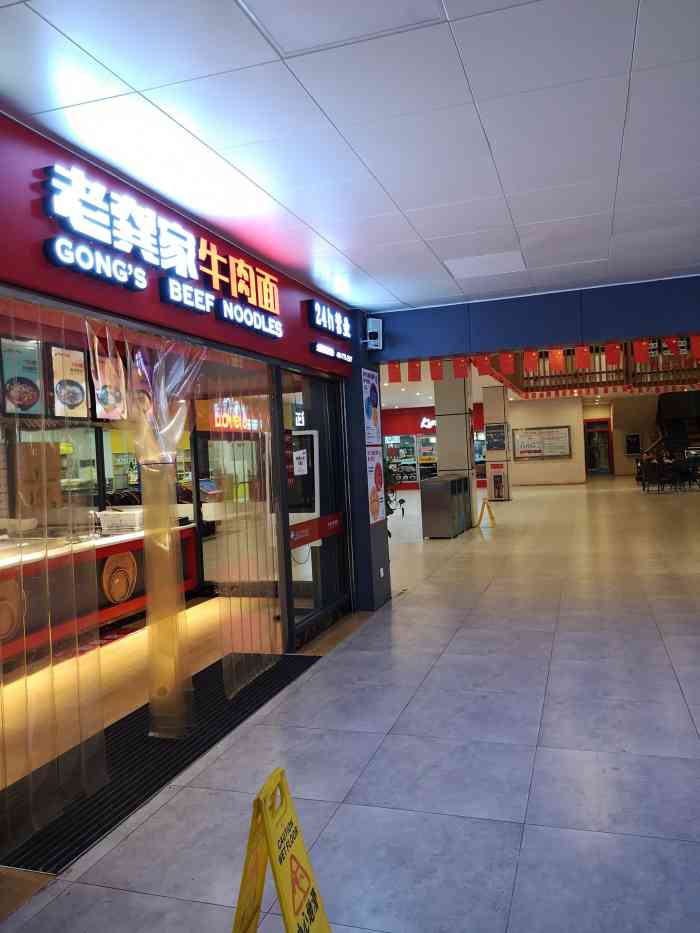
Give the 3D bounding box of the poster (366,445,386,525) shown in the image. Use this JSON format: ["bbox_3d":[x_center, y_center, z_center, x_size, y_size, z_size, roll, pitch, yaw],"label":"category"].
[{"bbox_3d":[0.275,0.184,7.425,0.015,0.750,0.560,-2,1,18],"label":"poster"}]

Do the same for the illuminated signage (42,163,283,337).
[{"bbox_3d":[-0.906,-1.120,4.220,0.060,0.425,2.395,-2,1,18],"label":"illuminated signage"}]

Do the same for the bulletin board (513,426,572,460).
[{"bbox_3d":[7.280,-0.856,27.611,2.097,1.201,0.050,-2,1,18],"label":"bulletin board"}]

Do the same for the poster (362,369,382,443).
[{"bbox_3d":[0.237,-0.595,7.404,0.015,0.740,0.560,-2,1,18],"label":"poster"}]

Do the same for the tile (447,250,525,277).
[{"bbox_3d":[1.063,-1.586,5.655,0.600,0.030,0.600,-2,1,18],"label":"tile"}]

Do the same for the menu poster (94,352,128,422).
[{"bbox_3d":[-2.258,-0.746,6.912,0.020,0.591,0.425,-2,1,18],"label":"menu poster"}]

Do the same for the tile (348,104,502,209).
[{"bbox_3d":[0.411,-1.514,3.654,0.590,0.020,1.180,-2,1,18],"label":"tile"}]

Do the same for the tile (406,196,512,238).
[{"bbox_3d":[0.687,-1.539,4.510,0.590,0.020,0.590,-2,1,18],"label":"tile"}]

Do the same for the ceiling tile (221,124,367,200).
[{"bbox_3d":[-0.242,-1.483,3.545,0.600,0.030,0.600,-2,1,18],"label":"ceiling tile"}]

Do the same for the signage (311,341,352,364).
[{"bbox_3d":[-0.154,-1.008,6.533,0.055,0.090,1.000,-2,1,18],"label":"signage"}]

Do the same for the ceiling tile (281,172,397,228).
[{"bbox_3d":[-0.057,-1.502,4.118,0.600,0.030,0.600,-2,1,18],"label":"ceiling tile"}]

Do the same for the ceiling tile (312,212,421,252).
[{"bbox_3d":[0.116,-1.516,4.694,0.590,0.020,0.590,-2,1,18],"label":"ceiling tile"}]

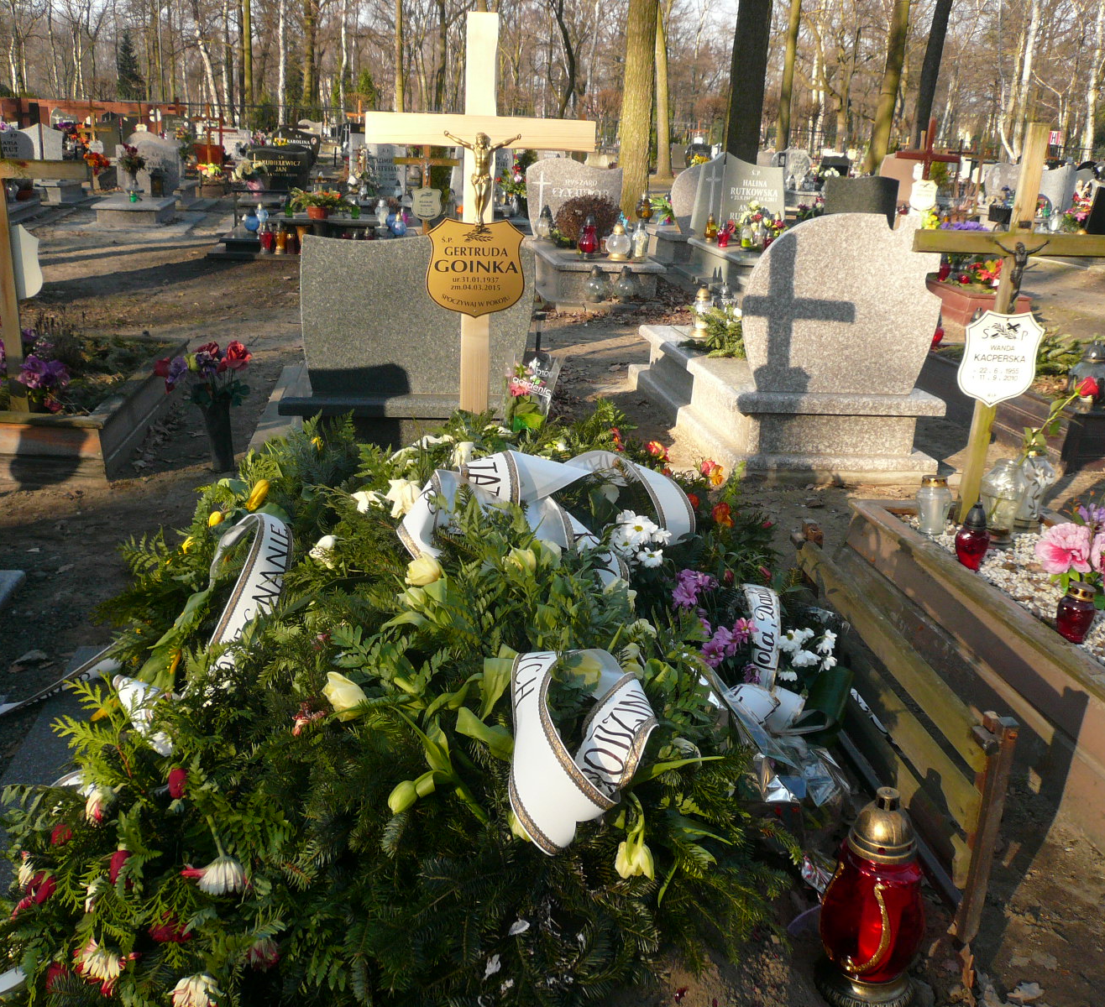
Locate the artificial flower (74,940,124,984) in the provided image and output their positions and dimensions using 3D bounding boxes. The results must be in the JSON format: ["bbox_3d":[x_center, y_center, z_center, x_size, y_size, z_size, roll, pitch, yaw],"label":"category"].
[{"bbox_3d":[-0.762,0.772,1.830,0.078,0.066,0.070,-3,19,-17],"label":"artificial flower"}]

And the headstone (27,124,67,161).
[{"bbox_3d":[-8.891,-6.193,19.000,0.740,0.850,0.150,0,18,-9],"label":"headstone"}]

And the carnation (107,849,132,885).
[{"bbox_3d":[-0.707,0.596,1.780,0.042,0.050,0.045,0,18,-9],"label":"carnation"}]

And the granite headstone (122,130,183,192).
[{"bbox_3d":[-6.280,-5.328,17.000,0.950,0.950,0.250,0,18,-9],"label":"granite headstone"}]

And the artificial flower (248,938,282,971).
[{"bbox_3d":[-0.491,0.766,1.850,0.057,0.050,0.055,1,19,-3],"label":"artificial flower"}]

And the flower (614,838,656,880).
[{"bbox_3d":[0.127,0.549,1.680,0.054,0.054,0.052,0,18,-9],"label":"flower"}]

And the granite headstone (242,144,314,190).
[{"bbox_3d":[-4.420,-5.383,17.500,1.050,0.800,0.200,0,18,-9],"label":"granite headstone"}]

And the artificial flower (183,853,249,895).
[{"bbox_3d":[-0.581,0.640,1.880,0.105,0.058,0.085,-2,19,-14],"label":"artificial flower"}]

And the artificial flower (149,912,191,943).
[{"bbox_3d":[-0.586,0.652,1.670,0.058,0.042,0.050,0,18,-9],"label":"artificial flower"}]

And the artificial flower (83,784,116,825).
[{"bbox_3d":[-0.834,0.553,2.000,0.052,0.060,0.050,-7,21,-24],"label":"artificial flower"}]

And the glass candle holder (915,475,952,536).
[{"bbox_3d":[1.318,0.006,3.760,0.115,0.195,0.115,9,20,19],"label":"glass candle holder"}]

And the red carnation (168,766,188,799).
[{"bbox_3d":[-0.679,0.506,1.970,0.038,0.052,0.038,-5,20,-20],"label":"red carnation"}]

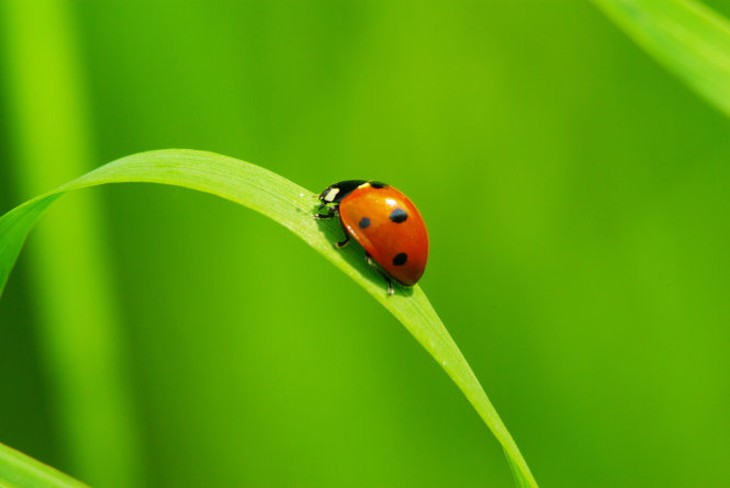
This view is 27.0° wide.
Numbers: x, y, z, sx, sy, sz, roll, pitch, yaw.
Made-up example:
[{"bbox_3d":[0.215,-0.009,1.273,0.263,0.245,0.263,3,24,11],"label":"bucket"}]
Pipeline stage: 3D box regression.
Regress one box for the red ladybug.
[{"bbox_3d":[0.001,-0.001,0.089,0.007,0.004,0.006,45,16,3],"label":"red ladybug"}]

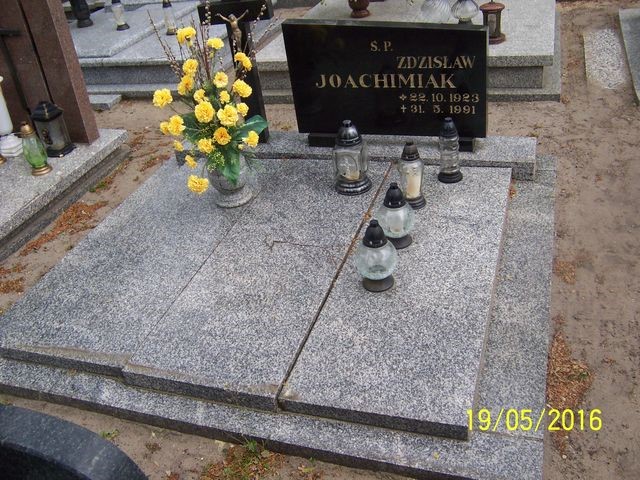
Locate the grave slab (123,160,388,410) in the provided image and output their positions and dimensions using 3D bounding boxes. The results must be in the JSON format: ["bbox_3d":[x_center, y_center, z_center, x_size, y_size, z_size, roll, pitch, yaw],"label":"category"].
[{"bbox_3d":[-0.139,0.045,2.384,0.520,0.055,1.434,6,37,19],"label":"grave slab"}]

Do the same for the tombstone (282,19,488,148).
[{"bbox_3d":[0.296,-0.695,2.752,0.890,0.571,0.080,6,37,19],"label":"tombstone"}]

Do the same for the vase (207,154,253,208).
[{"bbox_3d":[-0.397,-0.275,2.652,0.198,0.221,0.198,6,37,19],"label":"vase"}]

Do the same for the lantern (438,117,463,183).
[{"bbox_3d":[0.555,-0.387,2.585,0.106,0.274,0.106,6,37,19],"label":"lantern"}]

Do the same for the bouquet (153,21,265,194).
[{"bbox_3d":[-0.410,-0.523,2.456,0.429,0.610,0.348,6,37,19],"label":"bouquet"}]

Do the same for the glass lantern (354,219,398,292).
[{"bbox_3d":[0.187,0.044,2.042,0.142,0.261,0.142,6,37,19],"label":"glass lantern"}]

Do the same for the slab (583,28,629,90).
[{"bbox_3d":[1.800,-1.165,3.889,0.204,0.047,1.085,6,37,19],"label":"slab"}]

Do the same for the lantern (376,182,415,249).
[{"bbox_3d":[0.285,-0.097,2.237,0.141,0.252,0.141,6,37,19],"label":"lantern"}]

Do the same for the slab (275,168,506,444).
[{"bbox_3d":[0.364,0.089,2.223,0.532,0.055,1.424,6,37,19],"label":"slab"}]

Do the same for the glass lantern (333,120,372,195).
[{"bbox_3d":[0.131,-0.365,2.608,0.157,0.304,0.157,6,37,19],"label":"glass lantern"}]

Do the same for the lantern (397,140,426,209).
[{"bbox_3d":[0.383,-0.264,2.437,0.091,0.277,0.091,6,37,19],"label":"lantern"}]

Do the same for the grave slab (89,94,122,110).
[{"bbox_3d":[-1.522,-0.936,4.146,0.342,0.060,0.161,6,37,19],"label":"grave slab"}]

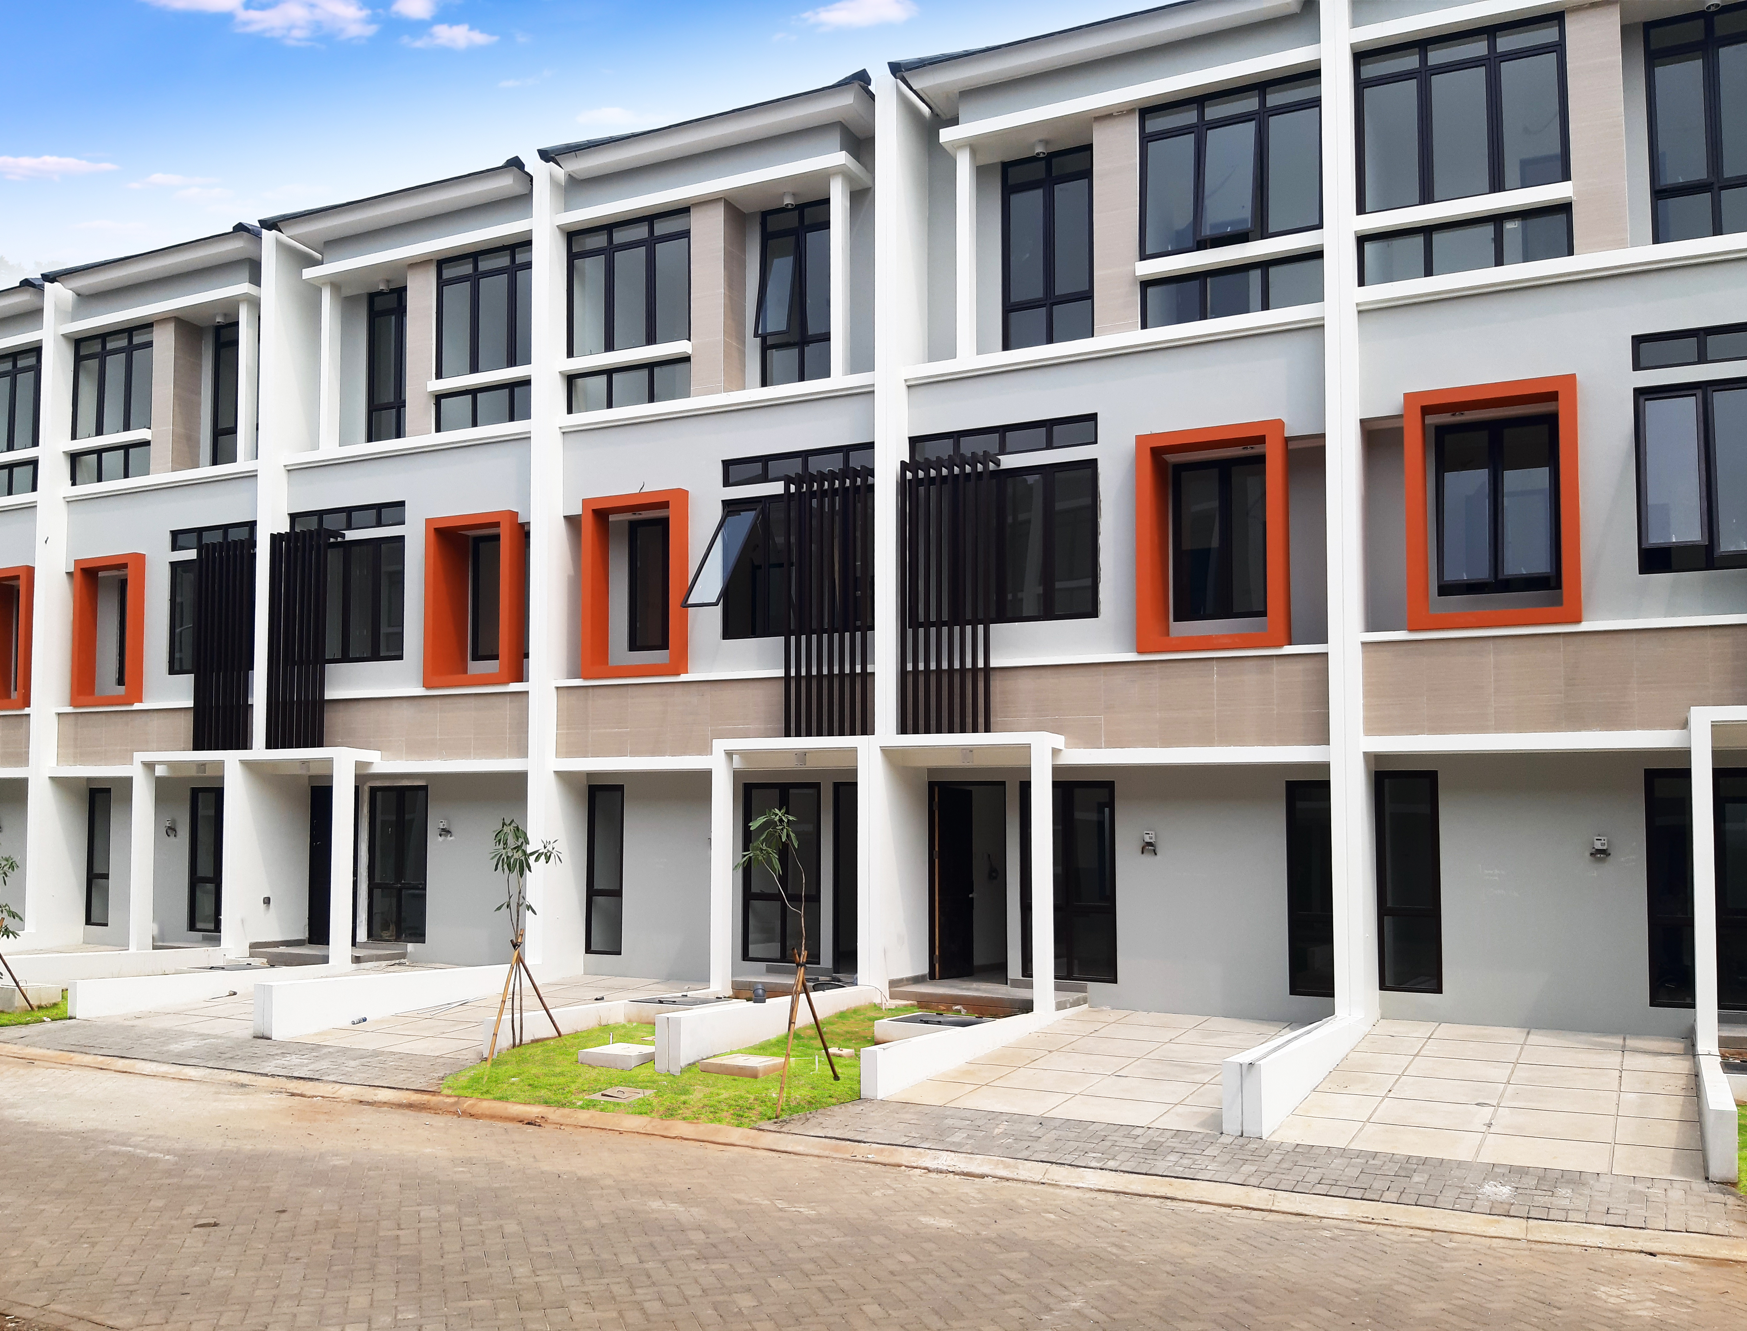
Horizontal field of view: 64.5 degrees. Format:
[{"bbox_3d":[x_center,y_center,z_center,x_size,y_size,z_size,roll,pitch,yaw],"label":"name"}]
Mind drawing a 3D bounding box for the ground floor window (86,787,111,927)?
[{"bbox_3d":[-12.688,3.130,22.690,0.550,2.250,0.100,-2,-3,25],"label":"ground floor window"}]

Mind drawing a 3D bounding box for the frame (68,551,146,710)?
[{"bbox_3d":[-11.497,-0.521,20.794,1.400,2.220,0.300,-2,-5,26],"label":"frame"}]

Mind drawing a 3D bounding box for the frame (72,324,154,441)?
[{"bbox_3d":[-12.251,-4.555,22.293,1.890,1.670,0.100,-2,-3,25],"label":"frame"}]

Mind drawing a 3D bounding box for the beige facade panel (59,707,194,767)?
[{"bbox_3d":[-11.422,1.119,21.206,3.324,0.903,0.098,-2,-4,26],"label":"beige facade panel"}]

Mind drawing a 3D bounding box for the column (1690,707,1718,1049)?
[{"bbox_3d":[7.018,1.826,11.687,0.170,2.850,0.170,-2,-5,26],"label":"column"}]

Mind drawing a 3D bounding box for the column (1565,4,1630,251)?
[{"bbox_3d":[7.015,-5.121,13.450,0.470,2.400,0.500,-2,-3,25],"label":"column"}]

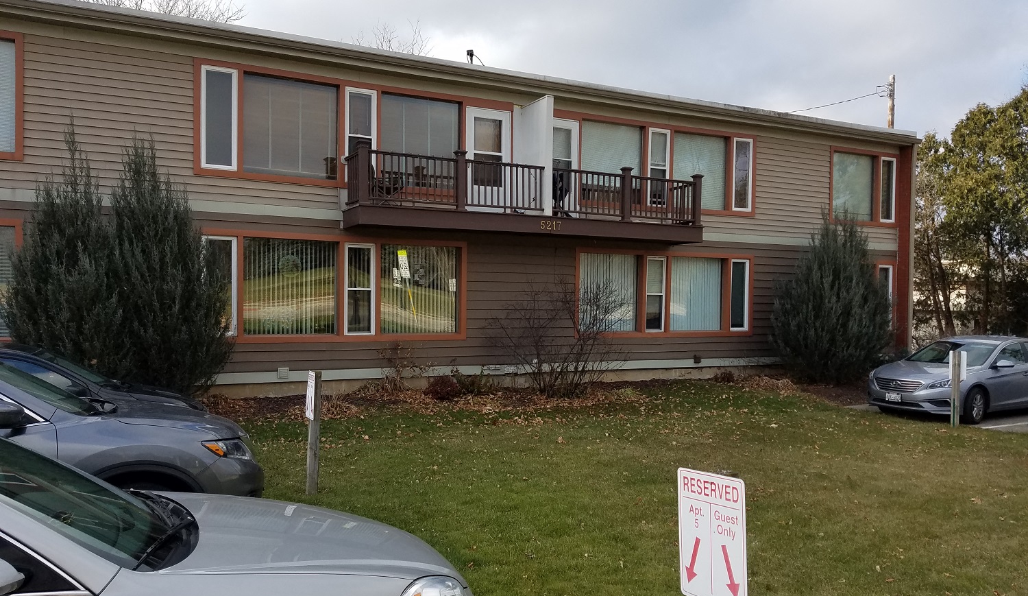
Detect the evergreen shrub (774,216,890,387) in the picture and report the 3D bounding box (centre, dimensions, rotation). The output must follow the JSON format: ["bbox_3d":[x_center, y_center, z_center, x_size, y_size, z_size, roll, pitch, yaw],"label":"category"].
[{"bbox_3d":[7.017,0.026,17.015,2.500,3.600,2.500,1,0,-27],"label":"evergreen shrub"}]

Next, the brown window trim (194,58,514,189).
[{"bbox_3d":[-2.604,-2.895,13.786,5.786,1.883,0.160,1,0,-27],"label":"brown window trim"}]

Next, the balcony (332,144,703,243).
[{"bbox_3d":[0.450,-1.871,14.761,7.250,1.399,1.002,1,0,-27],"label":"balcony"}]

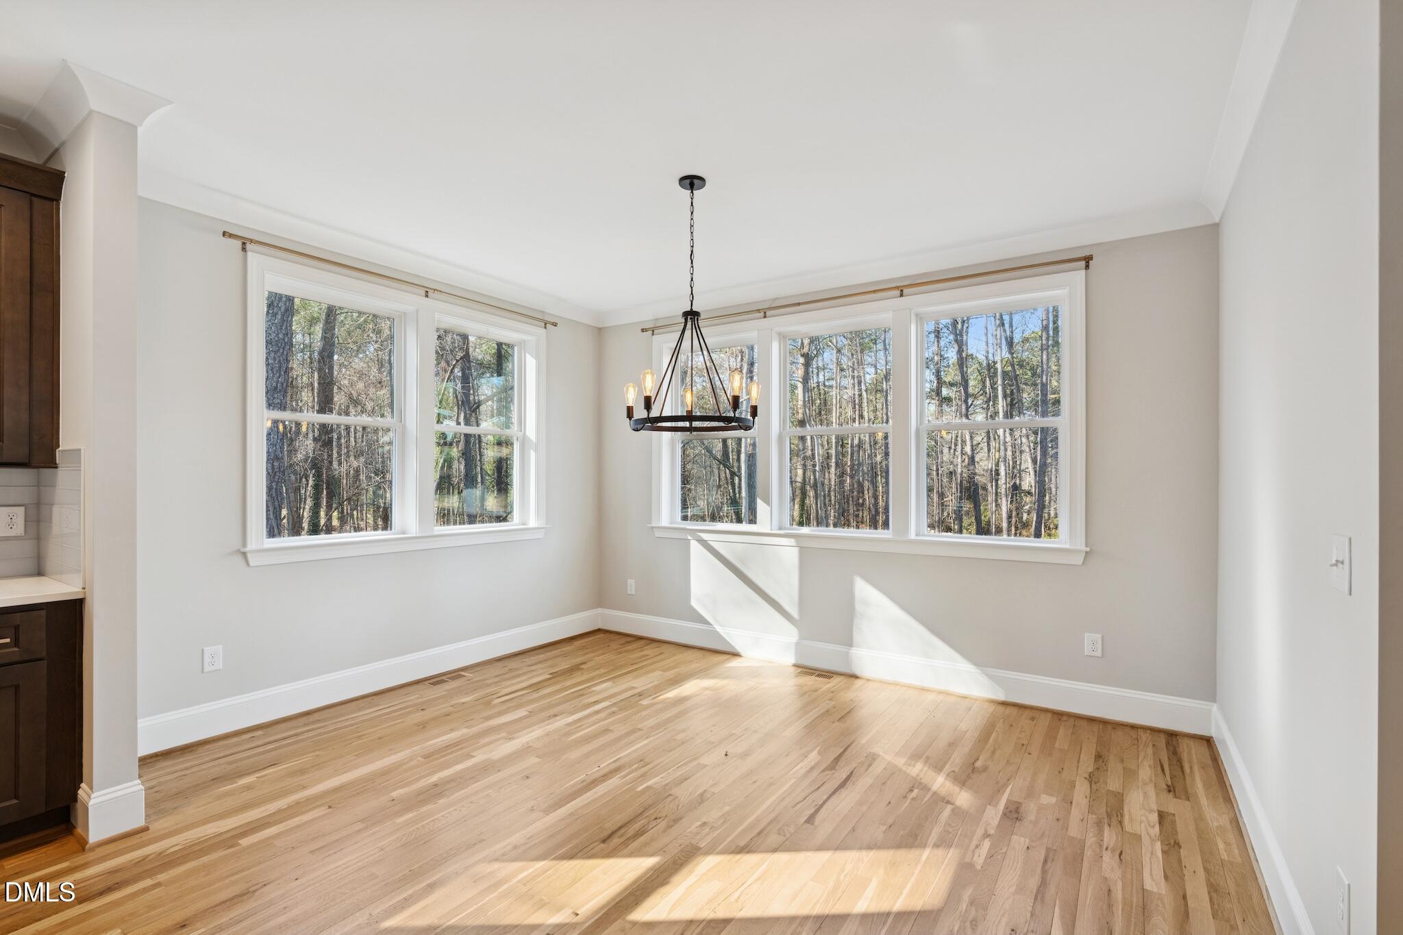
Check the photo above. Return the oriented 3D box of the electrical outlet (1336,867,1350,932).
[{"bbox_3d":[1.367,0.928,1.324,0.008,0.117,0.075,0,-1,34],"label":"electrical outlet"}]

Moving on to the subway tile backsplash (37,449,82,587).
[{"bbox_3d":[-2.541,0.189,2.469,0.633,0.510,0.012,0,-1,34],"label":"subway tile backsplash"}]

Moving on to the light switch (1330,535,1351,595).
[{"bbox_3d":[1.425,0.215,1.401,0.016,0.125,0.126,0,-1,34],"label":"light switch"}]

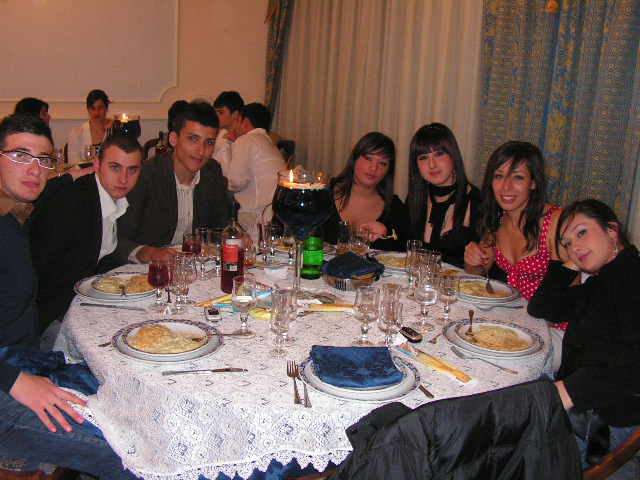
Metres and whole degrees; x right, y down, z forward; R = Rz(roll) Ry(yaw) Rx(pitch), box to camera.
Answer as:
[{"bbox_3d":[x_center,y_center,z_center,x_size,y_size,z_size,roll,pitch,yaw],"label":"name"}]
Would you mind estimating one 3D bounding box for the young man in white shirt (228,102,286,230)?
[{"bbox_3d":[-0.508,-0.304,4.537,0.750,1.240,0.520,11,16,30],"label":"young man in white shirt"}]

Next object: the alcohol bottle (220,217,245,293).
[{"bbox_3d":[-0.274,0.024,2.103,0.073,0.286,0.073,3,14,0],"label":"alcohol bottle"}]

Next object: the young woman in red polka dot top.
[{"bbox_3d":[0.642,0.263,2.467,0.780,1.240,0.500,-11,19,-44],"label":"young woman in red polka dot top"}]

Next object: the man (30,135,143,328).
[{"bbox_3d":[-0.825,0.261,2.279,0.750,1.230,0.550,13,17,33],"label":"man"}]

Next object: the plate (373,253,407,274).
[{"bbox_3d":[0.326,0.073,2.553,0.278,0.036,0.278,3,14,0],"label":"plate"}]

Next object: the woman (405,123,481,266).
[{"bbox_3d":[0.431,0.180,2.726,0.480,1.290,0.680,9,16,22],"label":"woman"}]

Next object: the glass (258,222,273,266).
[{"bbox_3d":[-0.203,0.010,2.515,0.056,0.160,0.056,3,15,0],"label":"glass"}]

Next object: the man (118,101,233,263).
[{"bbox_3d":[-0.483,0.141,2.561,0.560,1.320,0.780,-5,16,-29],"label":"man"}]

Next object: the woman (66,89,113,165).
[{"bbox_3d":[-1.618,-0.467,4.911,0.500,1.240,0.700,-2,15,-19],"label":"woman"}]

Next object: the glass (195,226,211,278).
[{"bbox_3d":[-0.409,0.042,2.321,0.060,0.175,0.060,3,15,0],"label":"glass"}]

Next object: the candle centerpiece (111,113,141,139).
[{"bbox_3d":[-1.239,-0.624,4.276,0.190,0.400,0.190,3,15,0],"label":"candle centerpiece"}]

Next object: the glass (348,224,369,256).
[{"bbox_3d":[0.156,0.018,2.480,0.070,0.162,0.070,3,14,0],"label":"glass"}]

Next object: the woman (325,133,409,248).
[{"bbox_3d":[0.192,0.157,2.868,0.490,1.235,0.680,5,15,7],"label":"woman"}]

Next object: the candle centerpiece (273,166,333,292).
[{"bbox_3d":[-0.060,-0.022,2.073,0.185,0.410,0.185,3,14,0],"label":"candle centerpiece"}]

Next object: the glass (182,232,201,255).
[{"bbox_3d":[-0.445,0.035,2.298,0.067,0.155,0.067,3,14,0],"label":"glass"}]

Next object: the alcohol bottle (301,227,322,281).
[{"bbox_3d":[-0.025,0.032,2.369,0.071,0.210,0.071,3,15,0],"label":"alcohol bottle"}]

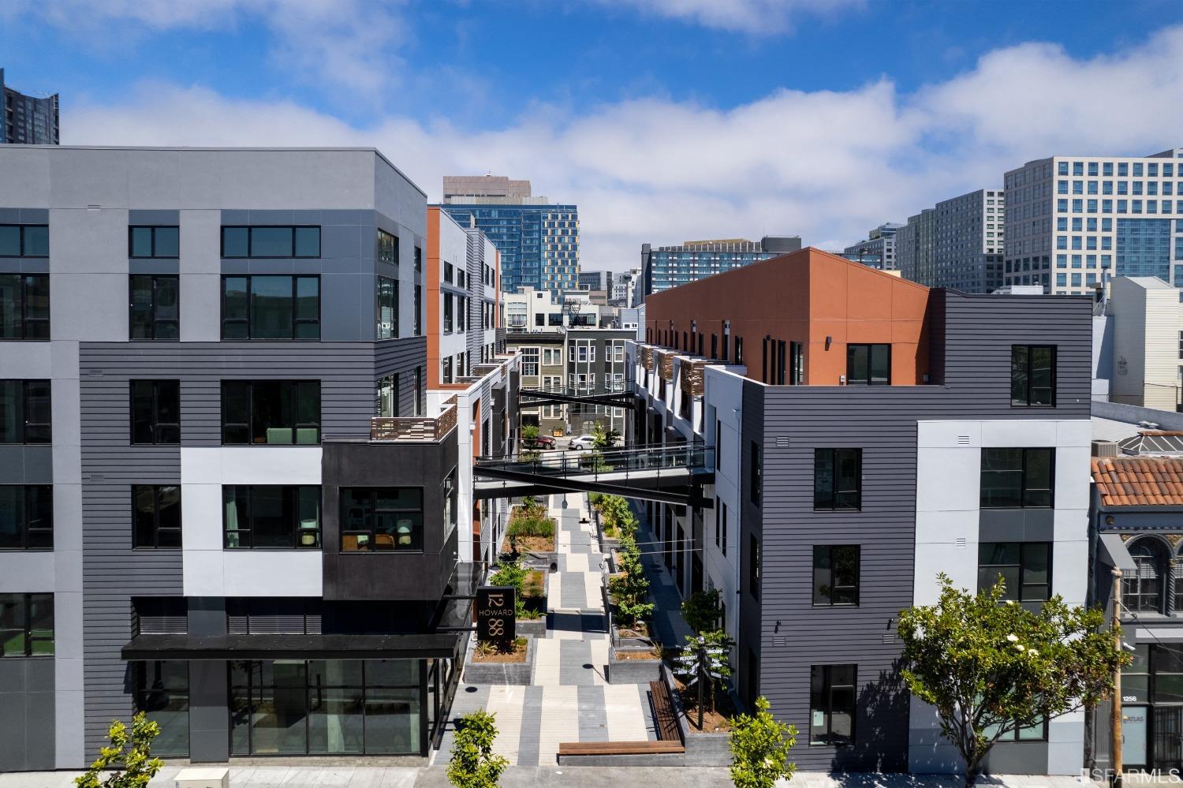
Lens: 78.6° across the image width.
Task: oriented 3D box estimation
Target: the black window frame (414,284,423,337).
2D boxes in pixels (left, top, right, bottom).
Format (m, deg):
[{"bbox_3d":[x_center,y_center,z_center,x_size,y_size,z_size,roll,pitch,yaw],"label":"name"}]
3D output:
[{"bbox_3d":[-6.564,-3.155,27.400,0.140,1.920,1.450,0,4,-2],"label":"black window frame"}]

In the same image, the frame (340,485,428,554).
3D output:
[{"bbox_3d":[-5.872,3.537,20.248,2.379,1.875,0.160,0,3,-2],"label":"frame"}]

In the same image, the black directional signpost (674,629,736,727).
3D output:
[{"bbox_3d":[3.281,8.450,21.200,1.750,2.750,1.400,0,3,-2],"label":"black directional signpost"}]

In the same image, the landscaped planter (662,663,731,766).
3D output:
[{"bbox_3d":[3.603,10.063,23.299,1.900,0.950,4.800,0,3,-2],"label":"landscaped planter"}]

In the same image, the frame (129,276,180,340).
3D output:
[{"bbox_3d":[-12.183,-2.424,20.150,1.408,1.848,0.160,0,3,-2],"label":"frame"}]

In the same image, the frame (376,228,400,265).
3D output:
[{"bbox_3d":[-6.392,-4.595,22.800,0.140,0.970,2.750,0,4,-2],"label":"frame"}]

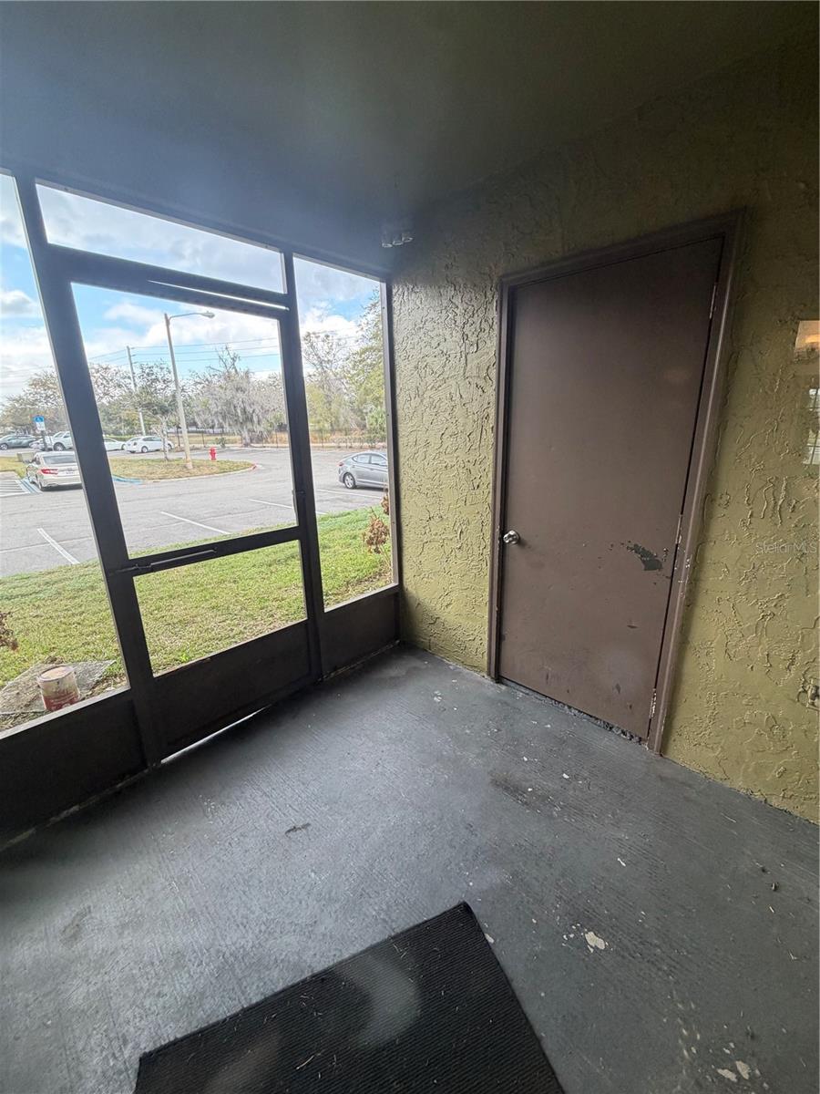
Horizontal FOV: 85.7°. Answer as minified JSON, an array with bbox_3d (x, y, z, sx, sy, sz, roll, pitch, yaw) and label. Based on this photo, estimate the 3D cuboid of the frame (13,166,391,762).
[{"bbox_3d":[-0.666,-0.265,2.265,0.060,2.264,1.648,13,21,42],"label":"frame"}]

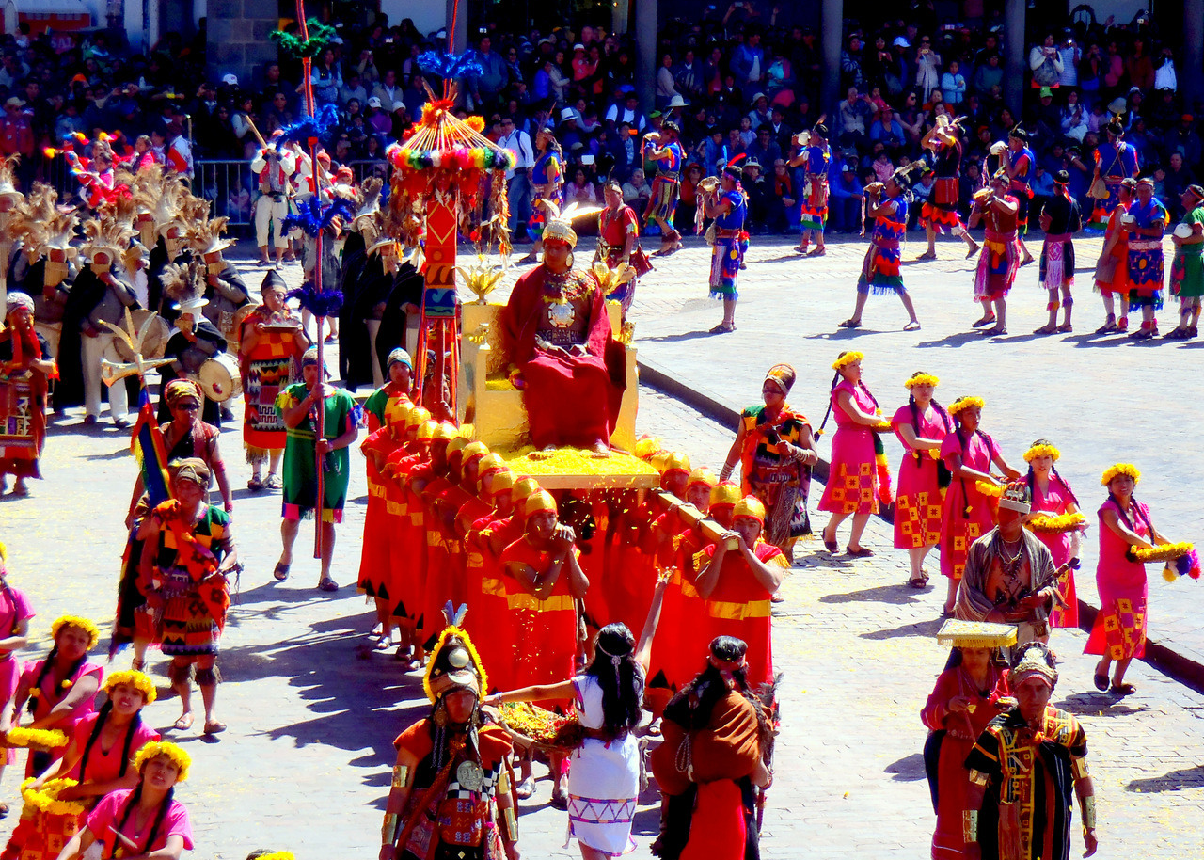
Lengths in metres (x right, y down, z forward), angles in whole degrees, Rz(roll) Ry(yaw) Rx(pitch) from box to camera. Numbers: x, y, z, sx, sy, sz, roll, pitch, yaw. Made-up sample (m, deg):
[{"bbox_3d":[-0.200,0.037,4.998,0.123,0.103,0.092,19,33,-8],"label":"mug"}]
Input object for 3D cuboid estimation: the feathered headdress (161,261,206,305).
[{"bbox_3d":[-3.494,-1.227,40.600,0.370,0.360,0.300,1,7,5],"label":"feathered headdress"}]

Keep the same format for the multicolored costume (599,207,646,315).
[{"bbox_3d":[0.219,-1.754,50.300,0.440,1.160,0.320,6,9,37],"label":"multicolored costume"}]

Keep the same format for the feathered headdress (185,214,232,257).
[{"bbox_3d":[-3.581,-1.780,44.400,0.410,0.410,0.400,0,7,0],"label":"feathered headdress"}]

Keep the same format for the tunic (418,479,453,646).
[{"bbox_3d":[-0.983,0.855,31.500,0.480,1.150,0.360,-2,8,-13],"label":"tunic"}]

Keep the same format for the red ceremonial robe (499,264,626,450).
[{"bbox_3d":[-0.255,-0.472,31.100,0.740,1.120,0.650,-1,7,-9],"label":"red ceremonial robe"}]

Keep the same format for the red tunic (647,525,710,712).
[{"bbox_3d":[0.541,1.114,28.750,0.480,1.100,0.360,-2,8,-12],"label":"red tunic"}]

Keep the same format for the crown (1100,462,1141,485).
[{"bbox_3d":[3.398,0.286,31.900,0.260,0.115,0.250,0,7,0],"label":"crown"}]

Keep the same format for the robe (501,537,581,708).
[{"bbox_3d":[-0.346,1.120,27.800,0.460,1.060,0.340,-1,7,-10],"label":"robe"}]

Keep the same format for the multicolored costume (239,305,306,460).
[{"bbox_3d":[-2.795,-0.404,41.400,0.540,1.320,0.380,-1,8,-10],"label":"multicolored costume"}]

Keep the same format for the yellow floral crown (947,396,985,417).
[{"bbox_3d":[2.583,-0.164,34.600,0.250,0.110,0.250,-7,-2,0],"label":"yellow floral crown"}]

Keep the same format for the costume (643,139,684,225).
[{"bbox_3d":[0.774,-3.115,61.200,0.420,1.060,0.440,-2,8,-21],"label":"costume"}]

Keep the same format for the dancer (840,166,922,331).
[{"bbox_3d":[3.007,-1.962,52.500,0.880,1.790,0.520,0,7,0],"label":"dancer"}]

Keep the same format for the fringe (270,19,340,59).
[{"bbox_3d":[-2.139,-2.817,35.100,0.490,0.300,0.440,0,7,0],"label":"fringe"}]

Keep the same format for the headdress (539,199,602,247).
[{"bbox_3d":[-0.208,-1.323,31.200,0.390,0.300,0.280,0,7,-3],"label":"headdress"}]

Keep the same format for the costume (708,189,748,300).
[{"bbox_3d":[1.346,-1.981,52.200,0.360,1.160,0.440,-3,8,-24],"label":"costume"}]

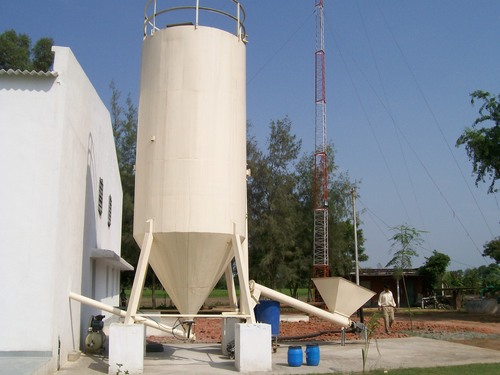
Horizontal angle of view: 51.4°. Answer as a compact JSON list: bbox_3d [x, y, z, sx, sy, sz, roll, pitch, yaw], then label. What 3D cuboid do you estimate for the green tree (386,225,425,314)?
[{"bbox_3d":[6.250,3.524,20.707,1.500,4.100,1.500,0,-11,0],"label":"green tree"}]

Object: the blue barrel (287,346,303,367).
[{"bbox_3d":[0.960,3.532,10.901,0.300,0.410,0.300,0,-11,0],"label":"blue barrel"}]

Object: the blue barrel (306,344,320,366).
[{"bbox_3d":[1.345,3.542,11.010,0.300,0.430,0.300,0,-11,0],"label":"blue barrel"}]

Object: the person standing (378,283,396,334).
[{"bbox_3d":[4.870,4.323,18.467,0.580,1.690,0.380,-2,-11,8],"label":"person standing"}]

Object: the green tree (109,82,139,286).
[{"bbox_3d":[-10.500,0.342,43.715,4.300,18.800,4.300,0,-11,0],"label":"green tree"}]

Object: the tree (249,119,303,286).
[{"bbox_3d":[2.300,1.871,48.513,5.000,17.600,5.000,0,-11,0],"label":"tree"}]

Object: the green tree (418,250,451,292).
[{"bbox_3d":[14.000,6.751,39.434,2.700,4.000,2.700,0,-11,0],"label":"green tree"}]

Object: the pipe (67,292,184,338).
[{"bbox_3d":[-2.740,2.880,11.646,2.850,0.150,0.150,16,-10,5],"label":"pipe"}]

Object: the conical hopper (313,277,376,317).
[{"bbox_3d":[2.710,3.200,14.965,1.350,1.080,1.280,7,-13,-31],"label":"conical hopper"}]

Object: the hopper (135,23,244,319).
[{"bbox_3d":[-1.350,-0.251,12.205,2.550,6.400,2.550,2,-11,-8],"label":"hopper"}]

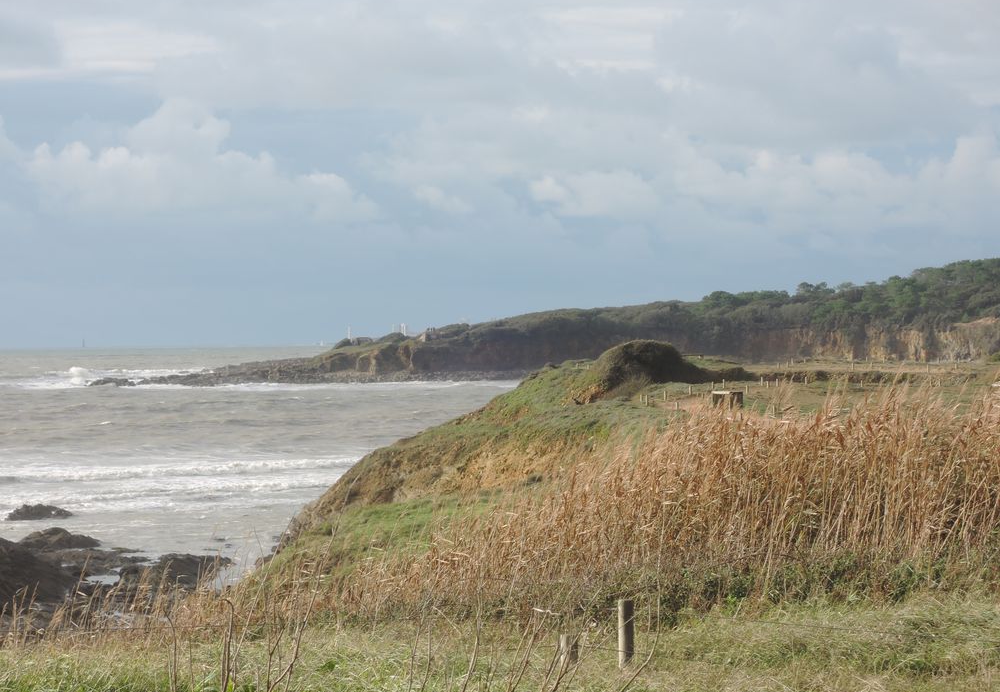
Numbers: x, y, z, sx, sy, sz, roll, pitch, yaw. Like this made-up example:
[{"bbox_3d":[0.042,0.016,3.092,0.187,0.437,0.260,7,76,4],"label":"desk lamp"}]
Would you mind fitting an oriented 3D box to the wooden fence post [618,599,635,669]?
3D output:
[{"bbox_3d":[0.877,2.008,24.000,0.107,0.505,0.107,-1,0,0],"label":"wooden fence post"}]

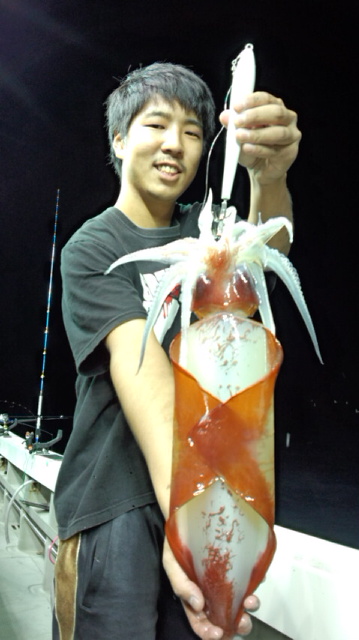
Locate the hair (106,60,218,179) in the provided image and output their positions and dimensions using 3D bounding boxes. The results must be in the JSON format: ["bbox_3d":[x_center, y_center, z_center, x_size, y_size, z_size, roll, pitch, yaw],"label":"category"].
[{"bbox_3d":[-0.034,-0.355,0.840,0.185,0.200,0.210,6,-2,-19],"label":"hair"}]

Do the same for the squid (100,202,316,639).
[{"bbox_3d":[0.042,0.110,0.570,0.250,0.530,0.170,0,-6,0],"label":"squid"}]

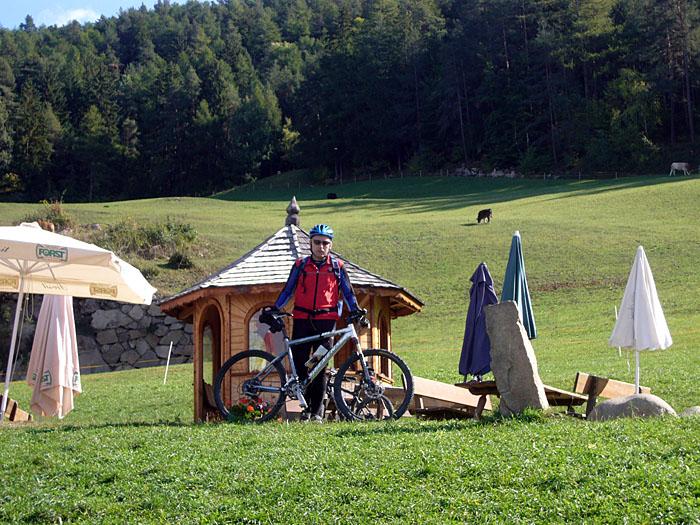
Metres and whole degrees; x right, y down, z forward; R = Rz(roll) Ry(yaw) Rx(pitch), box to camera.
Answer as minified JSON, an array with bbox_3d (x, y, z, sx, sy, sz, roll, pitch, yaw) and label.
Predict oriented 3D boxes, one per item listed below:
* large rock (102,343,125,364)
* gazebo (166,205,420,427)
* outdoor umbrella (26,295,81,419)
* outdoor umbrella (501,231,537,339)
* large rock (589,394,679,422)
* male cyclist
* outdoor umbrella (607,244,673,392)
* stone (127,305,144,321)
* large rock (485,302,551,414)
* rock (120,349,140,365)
[{"bbox_3d":[-4.817,1.856,30.100,0.440,0.430,0.360,-1,-11,0],"label":"large rock"},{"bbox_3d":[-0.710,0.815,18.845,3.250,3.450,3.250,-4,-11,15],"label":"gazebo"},{"bbox_3d":[-3.716,1.127,18.253,0.660,2.680,0.660,4,-11,1],"label":"outdoor umbrella"},{"bbox_3d":[1.903,0.855,16.671,0.470,2.490,0.470,1,-11,0],"label":"outdoor umbrella"},{"bbox_3d":[2.708,1.448,14.150,0.830,0.350,0.550,-1,-11,0],"label":"large rock"},{"bbox_3d":[-0.287,0.521,13.050,0.830,1.800,0.480,-1,-11,0],"label":"male cyclist"},{"bbox_3d":[3.162,0.891,16.100,0.680,2.180,0.680,3,-11,1],"label":"outdoor umbrella"},{"bbox_3d":[-4.374,1.025,30.100,0.350,0.310,0.320,-1,-11,0],"label":"stone"},{"bbox_3d":[1.584,0.958,14.000,0.600,1.170,0.380,-1,-11,0],"label":"large rock"},{"bbox_3d":[-4.476,1.917,30.100,0.410,0.300,0.340,-1,-11,0],"label":"rock"}]

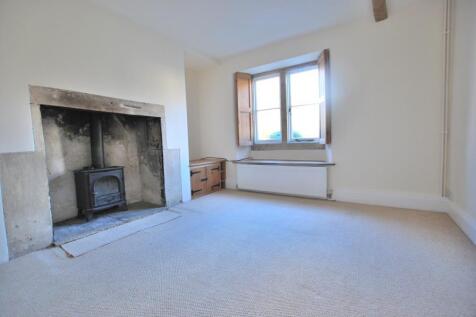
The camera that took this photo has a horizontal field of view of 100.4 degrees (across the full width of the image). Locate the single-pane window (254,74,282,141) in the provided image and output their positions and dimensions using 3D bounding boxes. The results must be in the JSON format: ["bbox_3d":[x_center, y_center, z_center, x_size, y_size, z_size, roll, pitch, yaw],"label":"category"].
[{"bbox_3d":[0.548,-0.920,3.725,0.540,1.240,0.080,0,4,31],"label":"single-pane window"}]

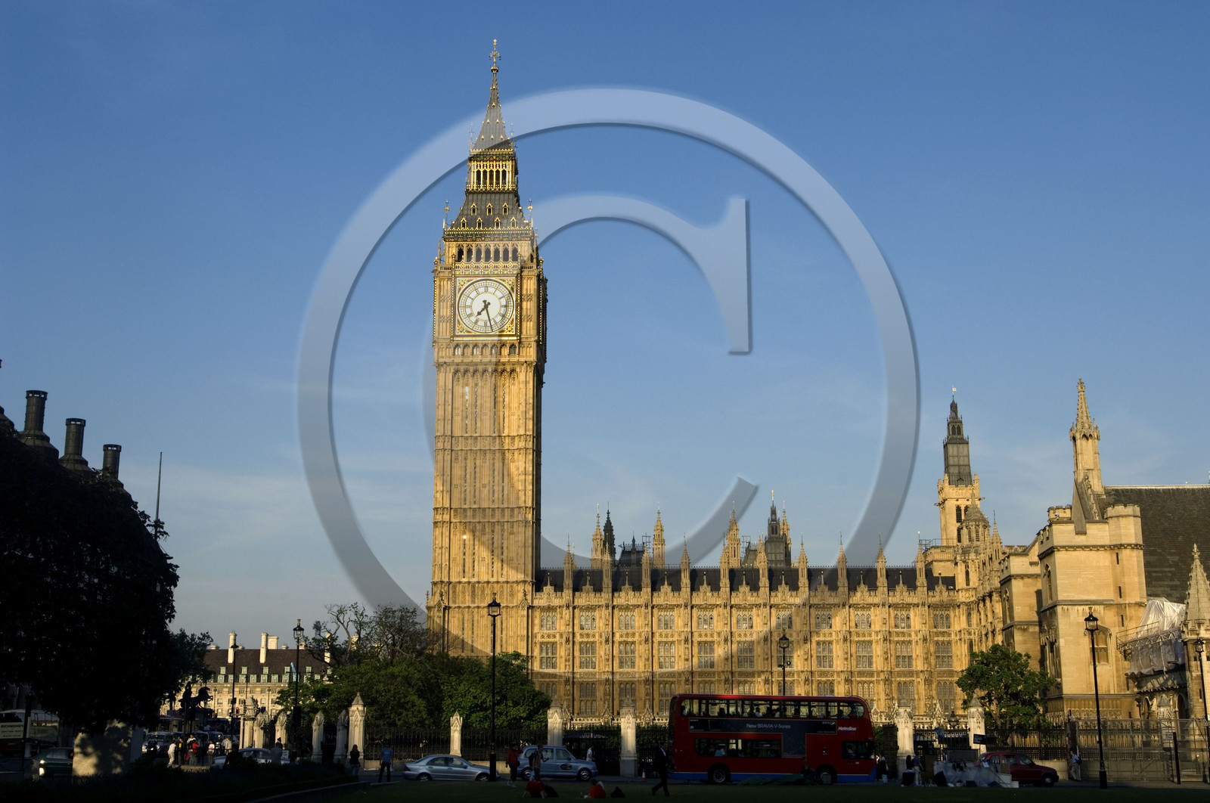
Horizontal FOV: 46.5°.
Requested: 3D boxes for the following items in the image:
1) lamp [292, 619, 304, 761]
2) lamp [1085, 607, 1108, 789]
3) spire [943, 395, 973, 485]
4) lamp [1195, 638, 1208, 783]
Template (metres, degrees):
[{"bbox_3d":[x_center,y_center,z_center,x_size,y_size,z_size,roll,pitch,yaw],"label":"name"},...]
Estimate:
[{"bbox_3d":[-17.425,16.452,79.840,0.580,8.140,0.580,-1,-12,2],"label":"lamp"},{"bbox_3d":[21.890,13.250,62.603,0.580,8.090,0.580,-1,-12,2],"label":"lamp"},{"bbox_3d":[52.313,5.715,208.609,3.800,13.870,3.800,-1,-12,2],"label":"spire"},{"bbox_3d":[34.720,17.894,81.439,0.650,8.100,0.650,0,-13,0],"label":"lamp"}]

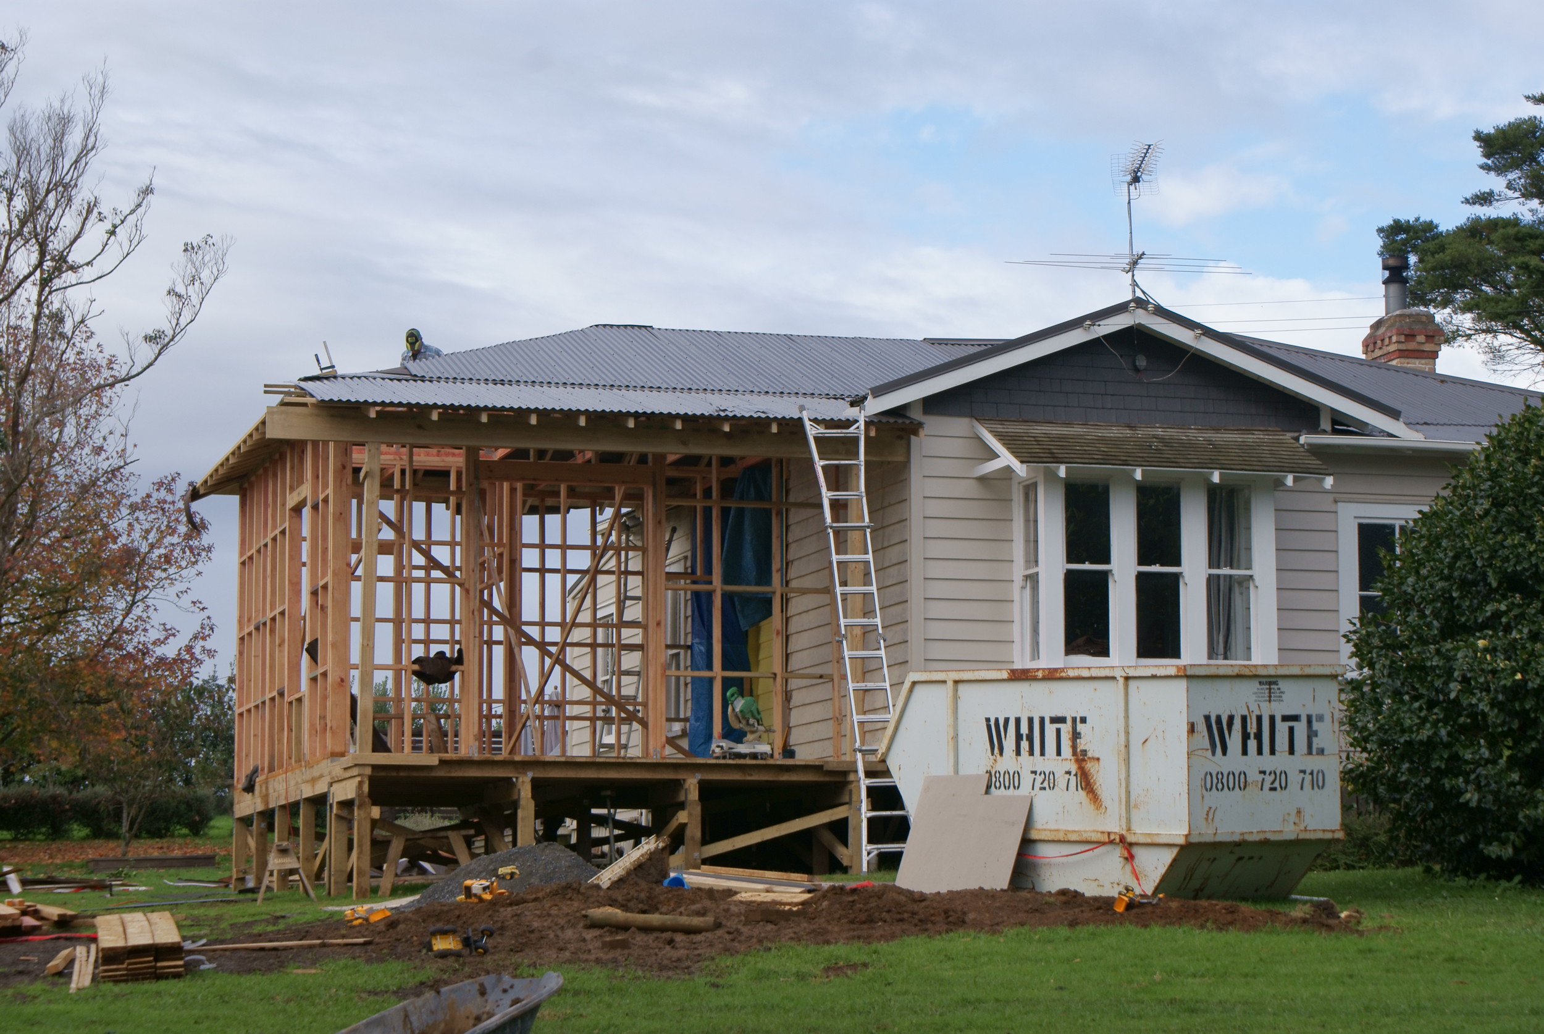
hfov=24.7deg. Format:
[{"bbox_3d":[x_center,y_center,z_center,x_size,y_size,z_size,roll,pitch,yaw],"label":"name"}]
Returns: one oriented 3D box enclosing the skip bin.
[{"bbox_3d":[2.645,2.123,28.188,1.654,1.800,3.843,2,-4,-35],"label":"skip bin"}]

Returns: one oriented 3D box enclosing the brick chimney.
[{"bbox_3d":[7.139,-2.145,39.843,0.559,1.626,0.933,2,-7,-17],"label":"brick chimney"}]

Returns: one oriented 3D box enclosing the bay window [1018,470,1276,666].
[{"bbox_3d":[3.485,0.593,32.736,2.300,1.950,0.720,2,-7,-17],"label":"bay window"}]

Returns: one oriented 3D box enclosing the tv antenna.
[{"bbox_3d":[3.477,-2.812,32.799,2.402,1.414,1.600,1,-7,-9],"label":"tv antenna"}]

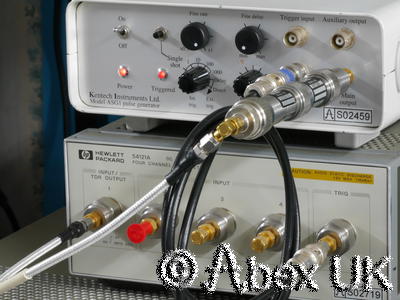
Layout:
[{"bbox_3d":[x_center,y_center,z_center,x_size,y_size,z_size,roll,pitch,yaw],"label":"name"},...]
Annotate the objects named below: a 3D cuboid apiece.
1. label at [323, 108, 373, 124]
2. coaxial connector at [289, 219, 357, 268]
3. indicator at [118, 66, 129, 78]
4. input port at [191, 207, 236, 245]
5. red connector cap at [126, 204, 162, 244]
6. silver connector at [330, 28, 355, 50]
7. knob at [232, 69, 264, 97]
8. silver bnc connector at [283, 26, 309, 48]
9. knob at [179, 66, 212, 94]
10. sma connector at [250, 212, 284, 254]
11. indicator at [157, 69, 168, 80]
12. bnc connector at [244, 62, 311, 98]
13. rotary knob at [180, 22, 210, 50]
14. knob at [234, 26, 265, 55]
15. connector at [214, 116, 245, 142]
[{"bbox_3d":[0.087,-0.020,1.148,0.030,0.008,0.001,5,14,23],"label":"label"},{"bbox_3d":[0.068,0.057,1.105,0.021,0.021,0.066,4,14,25],"label":"coaxial connector"},{"bbox_3d":[-0.047,-0.048,1.200,0.006,0.006,0.004,5,14,23],"label":"indicator"},{"bbox_3d":[0.005,0.049,1.152,0.021,0.021,0.034,4,14,25],"label":"input port"},{"bbox_3d":[-0.029,0.046,1.163,0.021,0.021,0.039,5,15,24],"label":"red connector cap"},{"bbox_3d":[0.082,-0.063,1.119,0.011,0.011,0.013,5,15,24],"label":"silver connector"},{"bbox_3d":[0.029,-0.039,1.148,0.015,0.015,0.015,5,15,24],"label":"knob"},{"bbox_3d":[0.055,-0.065,1.131,0.011,0.011,0.013,5,15,24],"label":"silver bnc connector"},{"bbox_3d":[-0.003,-0.042,1.175,0.015,0.015,0.015,5,14,23],"label":"knob"},{"bbox_3d":[0.040,0.052,1.136,0.021,0.021,0.033,4,14,25],"label":"sma connector"},{"bbox_3d":[-0.023,-0.045,1.176,0.006,0.006,0.005,5,15,24],"label":"indicator"},{"bbox_3d":[0.045,-0.037,1.118,0.014,0.014,0.074,5,14,23],"label":"bnc connector"},{"bbox_3d":[-0.003,-0.068,1.159,0.015,0.015,0.009,5,15,24],"label":"rotary knob"},{"bbox_3d":[0.030,-0.065,1.158,0.016,0.016,0.009,5,14,23],"label":"knob"},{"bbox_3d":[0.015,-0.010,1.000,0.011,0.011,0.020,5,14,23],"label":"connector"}]

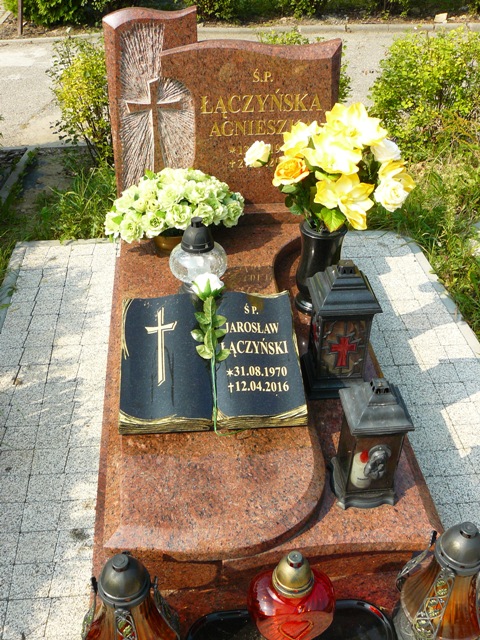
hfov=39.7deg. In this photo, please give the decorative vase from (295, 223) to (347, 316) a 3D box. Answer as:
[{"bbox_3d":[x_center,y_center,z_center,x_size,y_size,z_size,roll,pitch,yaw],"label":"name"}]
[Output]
[{"bbox_3d":[0.265,-0.174,2.192,0.145,0.285,0.145,-3,37,-5],"label":"decorative vase"}]

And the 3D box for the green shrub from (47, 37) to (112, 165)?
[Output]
[{"bbox_3d":[-0.748,-1.129,3.477,0.520,0.660,0.500,-3,37,-5],"label":"green shrub"}]

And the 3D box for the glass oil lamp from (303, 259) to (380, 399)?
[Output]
[{"bbox_3d":[0.281,0.008,1.856,0.190,0.395,0.190,-3,37,-5],"label":"glass oil lamp"}]

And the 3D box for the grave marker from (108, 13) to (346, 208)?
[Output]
[{"bbox_3d":[-0.046,-0.769,2.454,0.835,0.690,0.120,-3,33,-5],"label":"grave marker"}]

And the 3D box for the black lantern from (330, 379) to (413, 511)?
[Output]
[{"bbox_3d":[0.306,0.268,1.557,0.145,0.335,0.150,-3,37,-5],"label":"black lantern"}]

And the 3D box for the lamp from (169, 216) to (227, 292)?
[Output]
[{"bbox_3d":[-0.137,-0.207,2.162,0.178,0.285,0.178,-3,37,-5],"label":"lamp"}]

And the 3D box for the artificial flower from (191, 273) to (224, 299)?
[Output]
[{"bbox_3d":[-0.095,-0.101,1.940,0.095,0.080,0.075,-7,57,-10],"label":"artificial flower"}]

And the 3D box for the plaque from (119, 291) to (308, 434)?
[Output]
[{"bbox_3d":[-0.080,0.110,1.835,0.482,0.090,0.388,-2,49,-4],"label":"plaque"}]

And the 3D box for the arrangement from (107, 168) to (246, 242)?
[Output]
[{"bbox_3d":[-0.234,-0.416,2.377,0.450,0.210,0.330,-3,37,-5],"label":"arrangement"}]

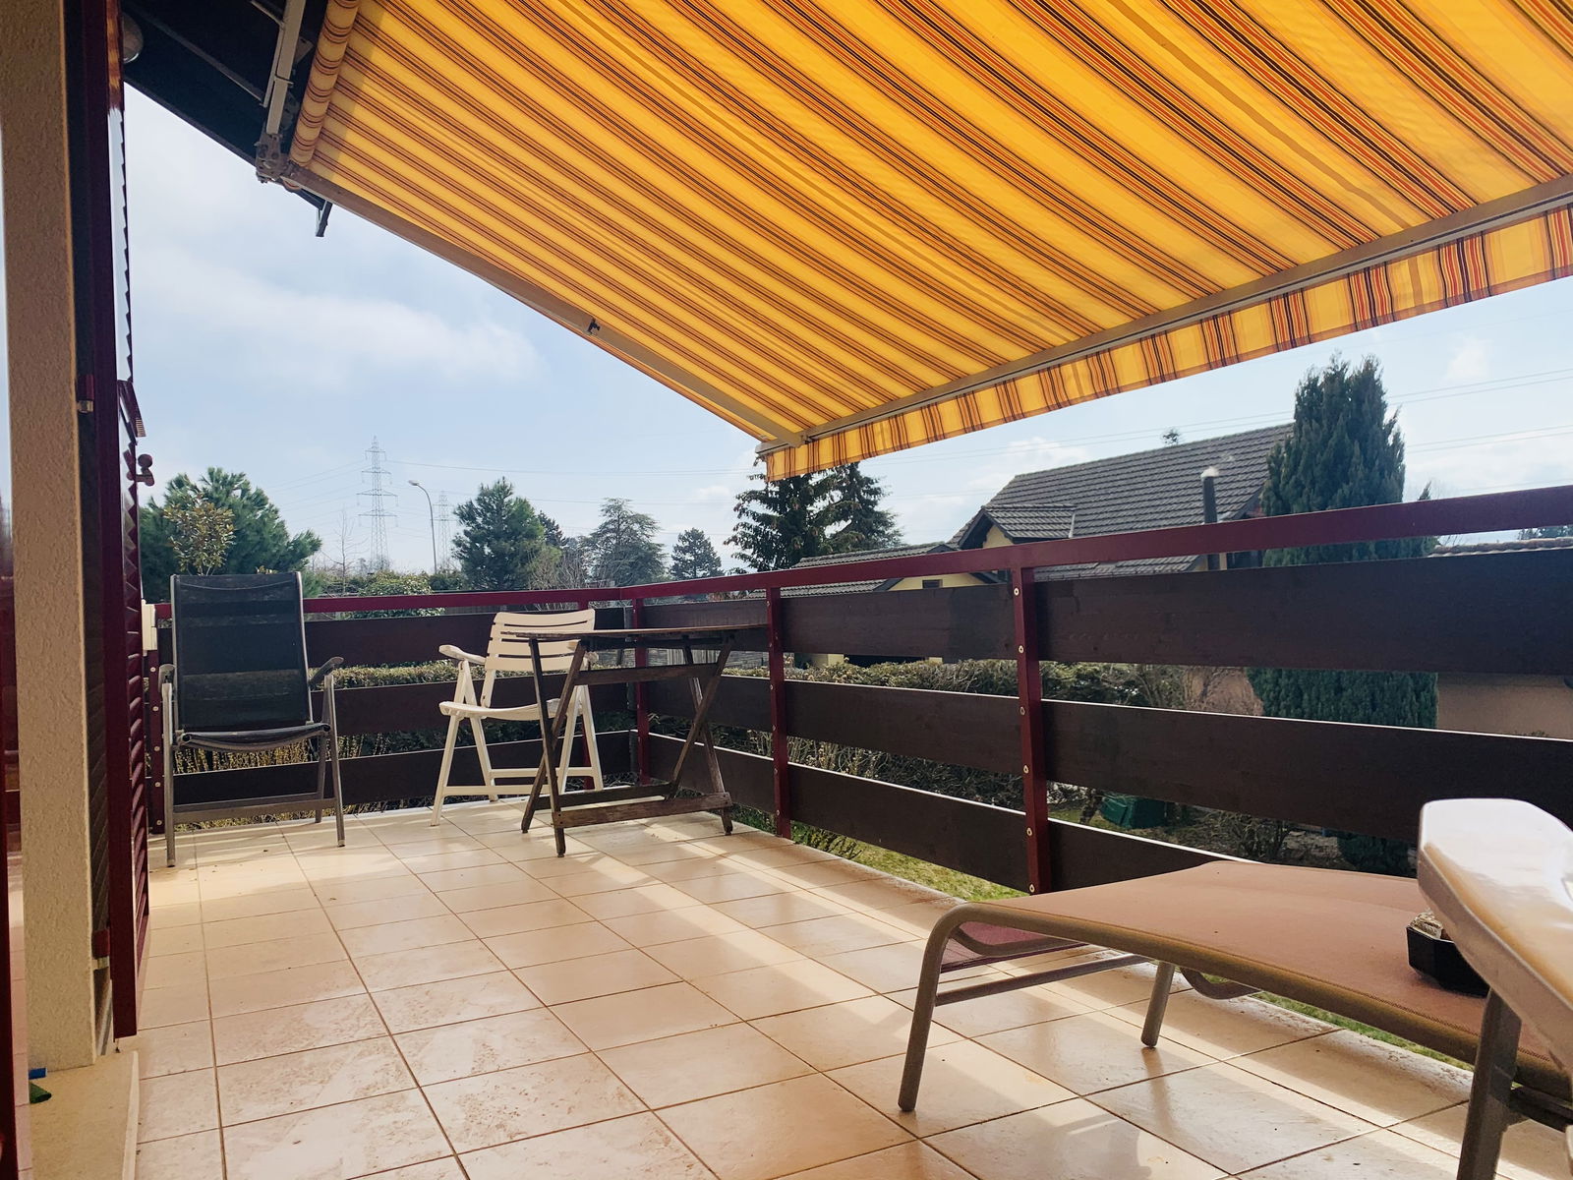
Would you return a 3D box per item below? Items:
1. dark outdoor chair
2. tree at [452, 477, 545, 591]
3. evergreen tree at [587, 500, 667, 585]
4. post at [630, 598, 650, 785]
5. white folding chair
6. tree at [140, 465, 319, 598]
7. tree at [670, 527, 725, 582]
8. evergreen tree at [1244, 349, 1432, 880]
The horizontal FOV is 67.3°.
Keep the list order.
[{"bbox_3d":[-2.065,0.441,4.548,0.585,1.044,0.715,-2,-1,-27],"label":"dark outdoor chair"},{"bbox_3d":[-7.633,0.299,31.938,2.700,6.630,2.700,-2,-1,-27],"label":"tree"},{"bbox_3d":[-8.022,-0.283,59.917,4.200,8.867,4.200,-2,-1,-27],"label":"evergreen tree"},{"bbox_3d":[-0.685,0.483,5.521,0.046,0.899,0.046,-2,-1,-27],"label":"post"},{"bbox_3d":[-1.129,0.510,4.977,0.585,0.844,0.631,-3,-1,9],"label":"white folding chair"},{"bbox_3d":[-9.853,0.663,20.947,3.400,5.679,3.400,-2,-1,-27],"label":"tree"},{"bbox_3d":[-4.966,0.298,67.928,3.200,7.749,3.200,-2,-1,-27],"label":"tree"},{"bbox_3d":[5.305,0.263,11.154,1.800,4.947,1.800,-2,-1,-27],"label":"evergreen tree"}]

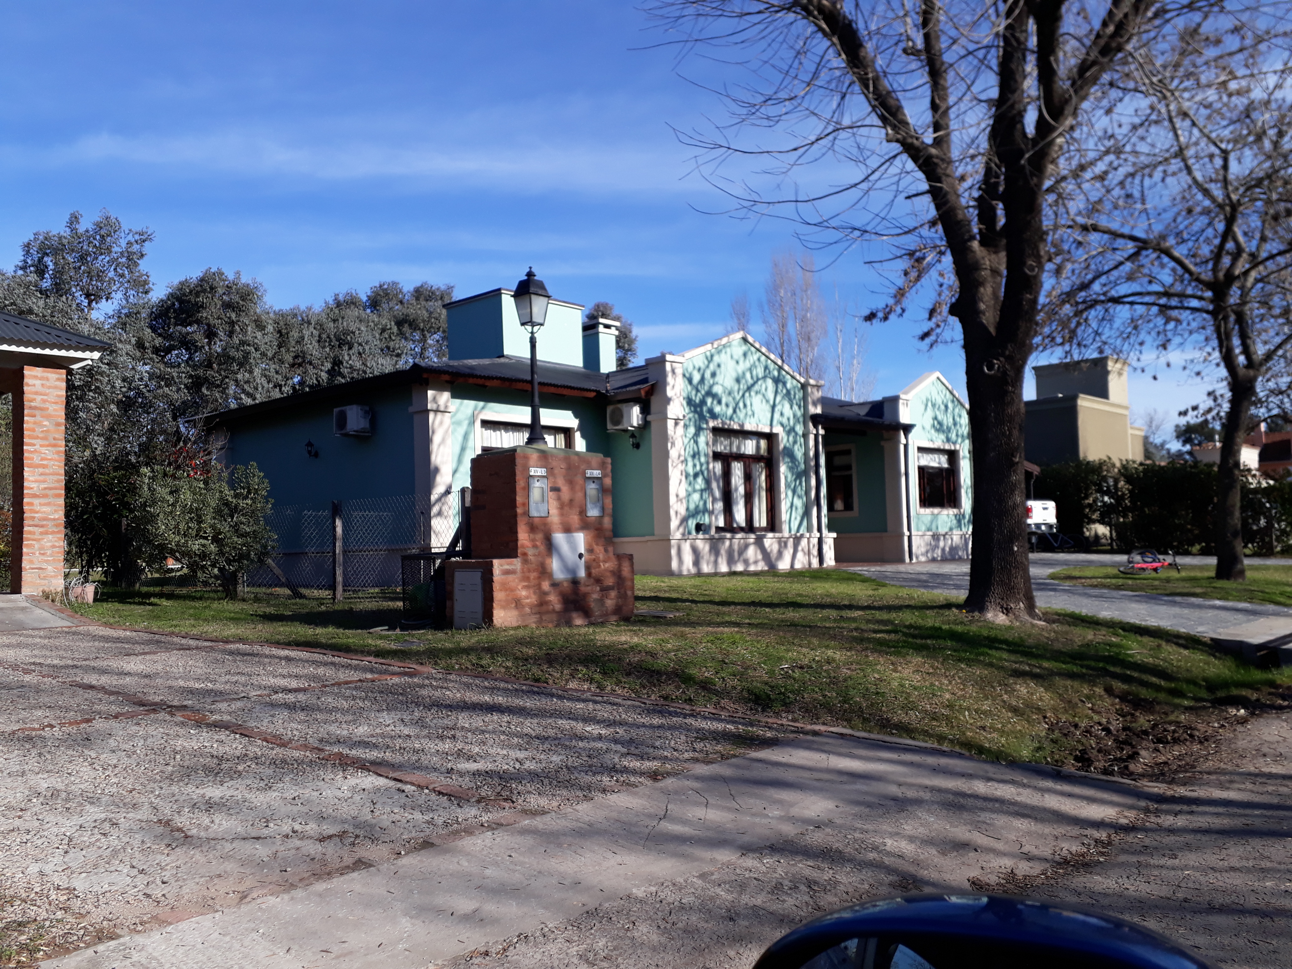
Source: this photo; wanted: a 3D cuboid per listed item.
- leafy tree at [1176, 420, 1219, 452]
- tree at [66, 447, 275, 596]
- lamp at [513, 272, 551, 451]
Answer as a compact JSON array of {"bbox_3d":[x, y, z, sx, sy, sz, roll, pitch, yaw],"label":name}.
[{"bbox_3d":[32.070,-0.196,57.795,4.800,7.000,4.800,-3,-4,29],"label":"leafy tree"},{"bbox_3d":[-6.010,0.464,12.700,2.450,1.850,2.000,0,-4,-25],"label":"tree"},{"bbox_3d":[-1.029,-1.178,9.300,0.260,1.630,0.260,-5,-5,43],"label":"lamp"}]

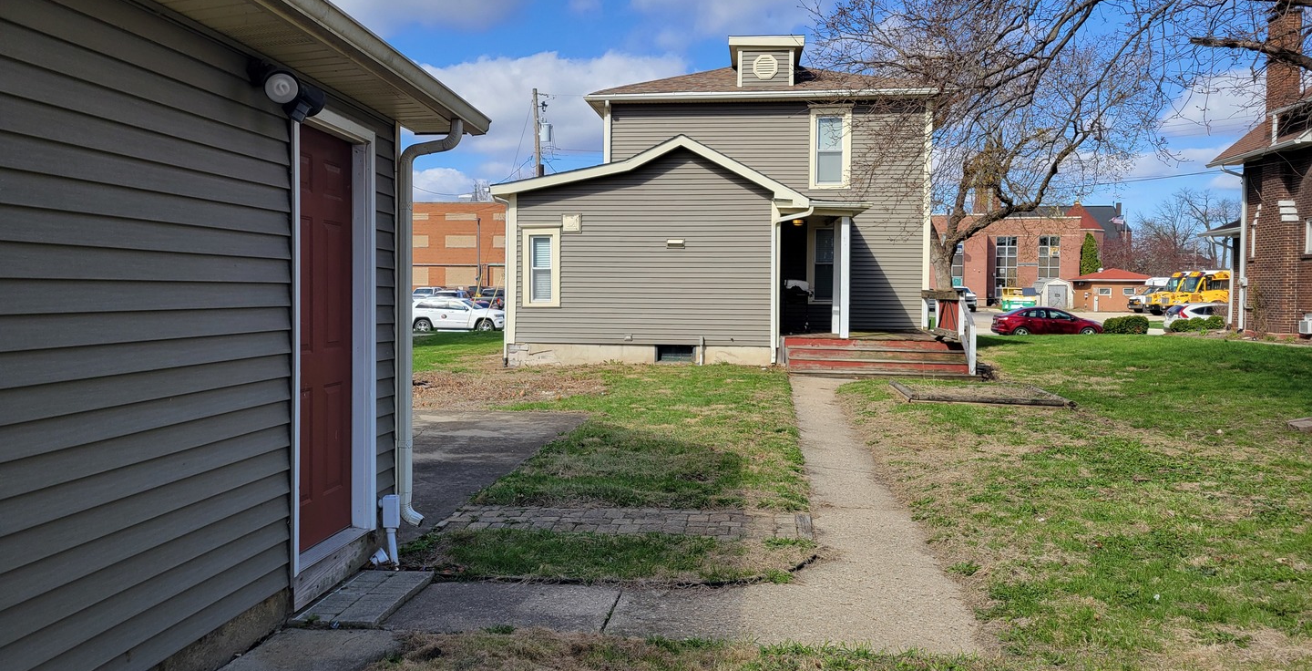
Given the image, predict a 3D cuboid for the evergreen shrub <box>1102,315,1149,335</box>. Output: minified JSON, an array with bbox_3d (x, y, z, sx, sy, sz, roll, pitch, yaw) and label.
[{"bbox_3d":[16.435,-0.359,34.500,1.500,0.750,1.100,1,3,7],"label":"evergreen shrub"}]

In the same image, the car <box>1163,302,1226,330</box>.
[{"bbox_3d":[23.792,-0.463,40.930,4.530,1.650,1.820,1,3,7],"label":"car"}]

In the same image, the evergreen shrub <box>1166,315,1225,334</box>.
[{"bbox_3d":[17.524,-0.366,32.000,1.750,0.650,0.850,1,3,7],"label":"evergreen shrub"}]

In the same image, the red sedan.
[{"bbox_3d":[16.588,-0.469,41.652,4.530,1.470,1.820,1,3,7],"label":"red sedan"}]

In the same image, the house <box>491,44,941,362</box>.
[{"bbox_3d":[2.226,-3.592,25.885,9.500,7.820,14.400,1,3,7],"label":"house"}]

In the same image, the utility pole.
[{"bbox_3d":[-4.897,-5.292,42.472,0.300,10.680,0.300,-3,2,7],"label":"utility pole"}]

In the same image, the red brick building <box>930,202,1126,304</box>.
[{"bbox_3d":[38.297,-8.395,102.459,20.000,10.600,16.000,1,3,7],"label":"red brick building"}]

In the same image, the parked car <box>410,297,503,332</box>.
[{"bbox_3d":[-8.966,-0.974,45.298,4.820,1.760,1.940,1,3,7],"label":"parked car"}]

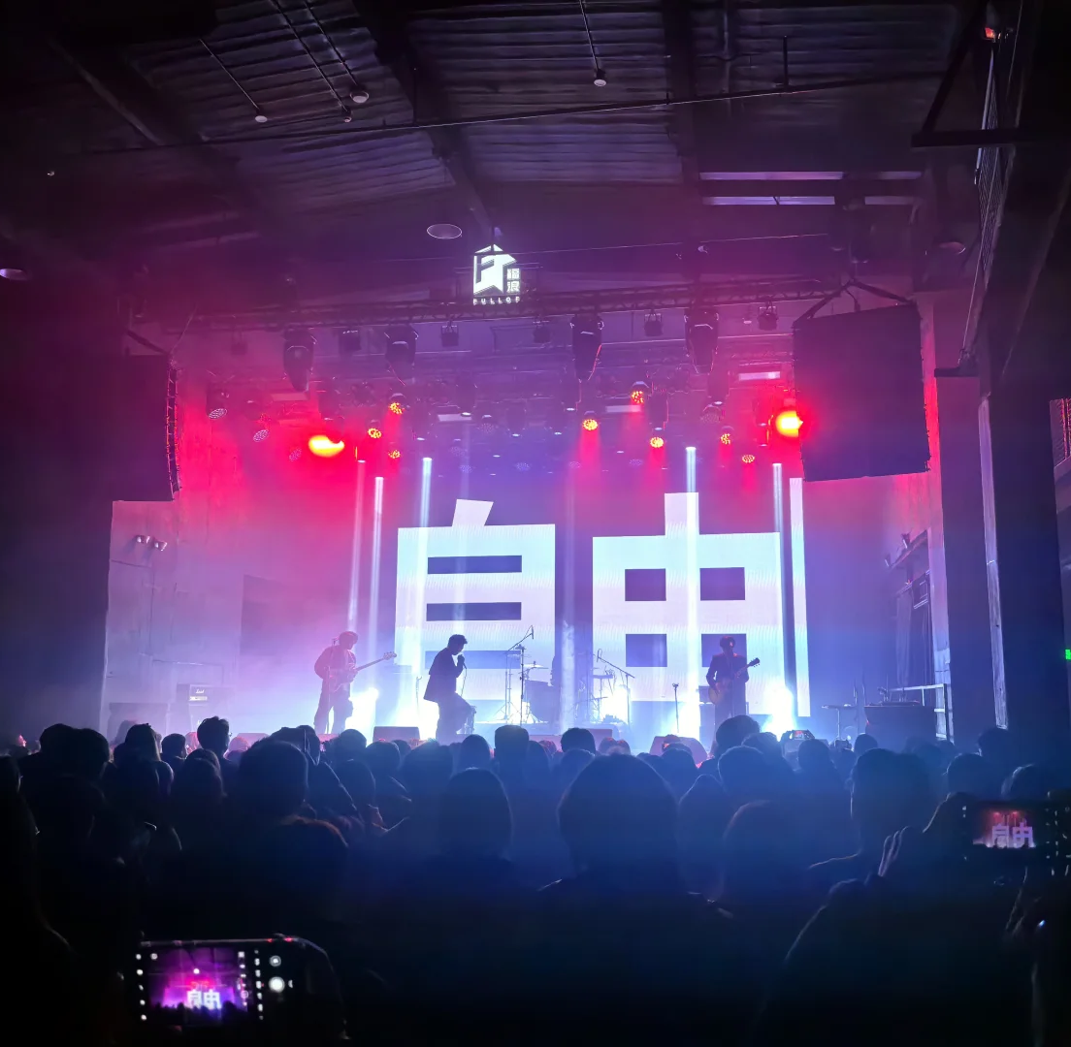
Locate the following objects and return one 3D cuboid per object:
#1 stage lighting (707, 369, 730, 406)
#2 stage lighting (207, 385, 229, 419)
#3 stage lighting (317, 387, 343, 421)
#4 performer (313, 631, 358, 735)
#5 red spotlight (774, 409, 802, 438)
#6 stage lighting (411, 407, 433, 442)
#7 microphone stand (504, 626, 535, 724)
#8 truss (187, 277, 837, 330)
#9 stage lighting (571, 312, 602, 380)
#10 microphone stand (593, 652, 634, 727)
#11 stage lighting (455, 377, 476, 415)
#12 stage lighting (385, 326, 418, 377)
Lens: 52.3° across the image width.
[{"bbox_3d":[2.643,-1.956,15.705,0.311,0.464,0.265,-1,-8,10],"label":"stage lighting"},{"bbox_3d":[-5.053,-1.945,17.335,0.320,0.530,0.360,-5,-10,30],"label":"stage lighting"},{"bbox_3d":[-3.147,-1.845,16.764,0.310,0.454,0.264,-1,-8,10],"label":"stage lighting"},{"bbox_3d":[-2.707,2.308,14.771,0.420,1.710,0.550,-7,-11,38],"label":"performer"},{"bbox_3d":[4.153,-1.659,17.911,0.400,0.460,0.360,-2,-9,13],"label":"red spotlight"},{"bbox_3d":[-1.877,-1.651,18.110,0.350,0.520,0.330,-1,-9,11],"label":"stage lighting"},{"bbox_3d":[-0.232,2.235,15.994,0.450,1.400,0.450,-1,-9,11],"label":"microphone stand"},{"bbox_3d":[-0.567,-2.842,14.270,8.473,0.260,0.260,-1,-8,10],"label":"truss"},{"bbox_3d":[0.642,-2.199,13.638,0.390,0.800,0.360,-1,-9,11],"label":"stage lighting"},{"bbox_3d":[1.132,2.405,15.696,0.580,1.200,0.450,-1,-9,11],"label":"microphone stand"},{"bbox_3d":[-1.060,-1.939,16.542,0.320,0.570,0.310,-1,-9,11],"label":"stage lighting"},{"bbox_3d":[-1.766,-2.278,14.412,0.360,0.600,0.320,-1,-8,10],"label":"stage lighting"}]

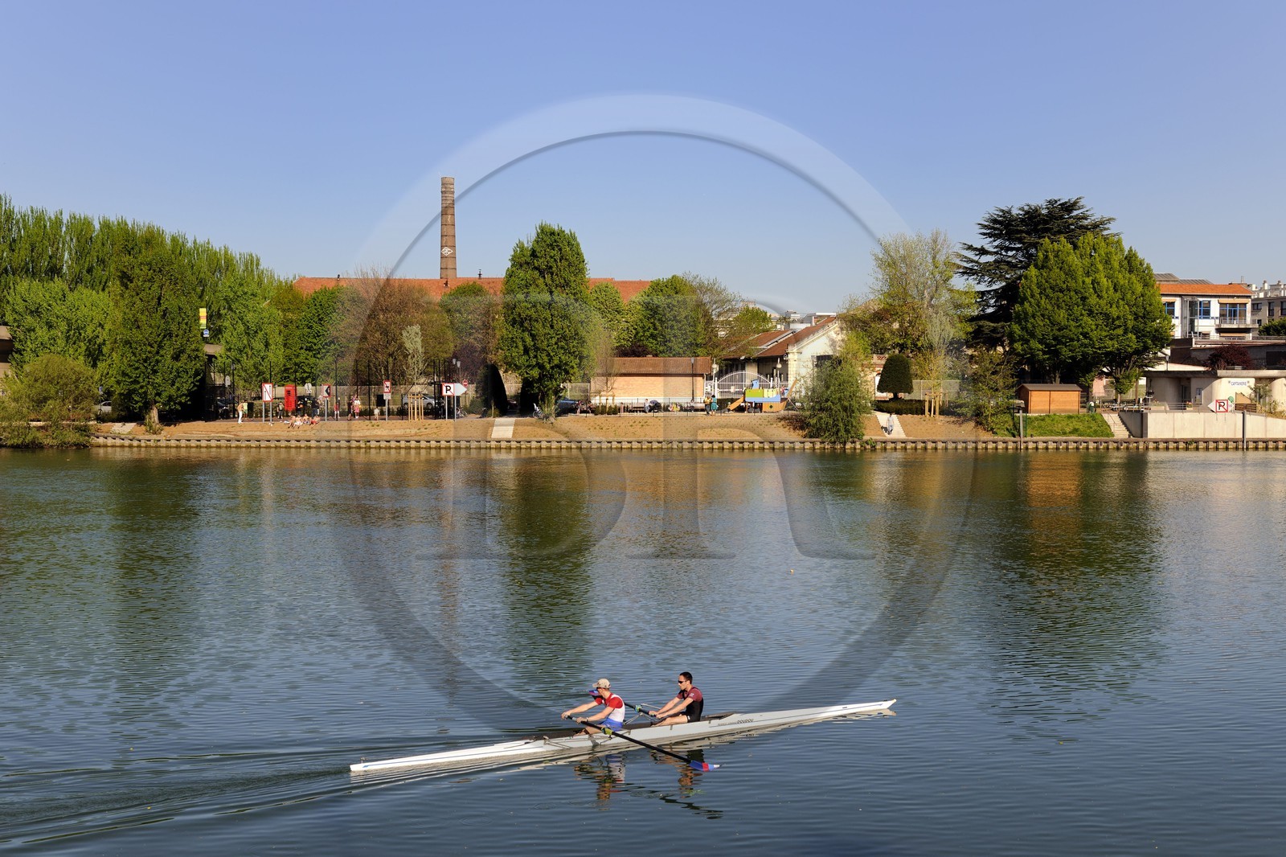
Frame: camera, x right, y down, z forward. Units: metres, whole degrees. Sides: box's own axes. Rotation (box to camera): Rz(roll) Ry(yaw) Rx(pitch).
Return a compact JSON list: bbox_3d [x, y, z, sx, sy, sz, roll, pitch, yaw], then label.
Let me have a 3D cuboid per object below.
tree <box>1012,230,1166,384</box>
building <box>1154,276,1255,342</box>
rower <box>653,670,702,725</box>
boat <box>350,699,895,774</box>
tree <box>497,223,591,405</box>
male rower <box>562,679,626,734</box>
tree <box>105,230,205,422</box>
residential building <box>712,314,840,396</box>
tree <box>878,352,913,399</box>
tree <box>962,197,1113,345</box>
[{"bbox_3d":[42.110,-10.220,148.000,14.800,16.200,12.500,0,2,0],"label":"tree"},{"bbox_3d":[66.500,-11.590,194.000,15.000,13.500,11.000,0,2,-4],"label":"building"},{"bbox_3d":[0.620,4.663,27.075,0.850,0.880,0.520,-1,2,-26],"label":"rower"},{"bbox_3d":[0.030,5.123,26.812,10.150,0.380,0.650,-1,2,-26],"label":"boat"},{"bbox_3d":[-8.062,-8.820,127.758,7.600,16.000,7.600,0,2,0],"label":"tree"},{"bbox_3d":[-0.810,4.694,26.396,1.000,0.870,0.520,-1,2,-26],"label":"male rower"},{"bbox_3d":[-40.350,-8.310,130.000,8.200,16.200,8.000,0,2,0],"label":"tree"},{"bbox_3d":[18.200,-7.819,180.834,10.700,9.400,27.000,0,2,-12],"label":"residential building"},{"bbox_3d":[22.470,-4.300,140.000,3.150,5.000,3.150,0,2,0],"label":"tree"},{"bbox_3d":[39.856,-12.848,157.628,16.200,20.800,16.000,0,2,0],"label":"tree"}]

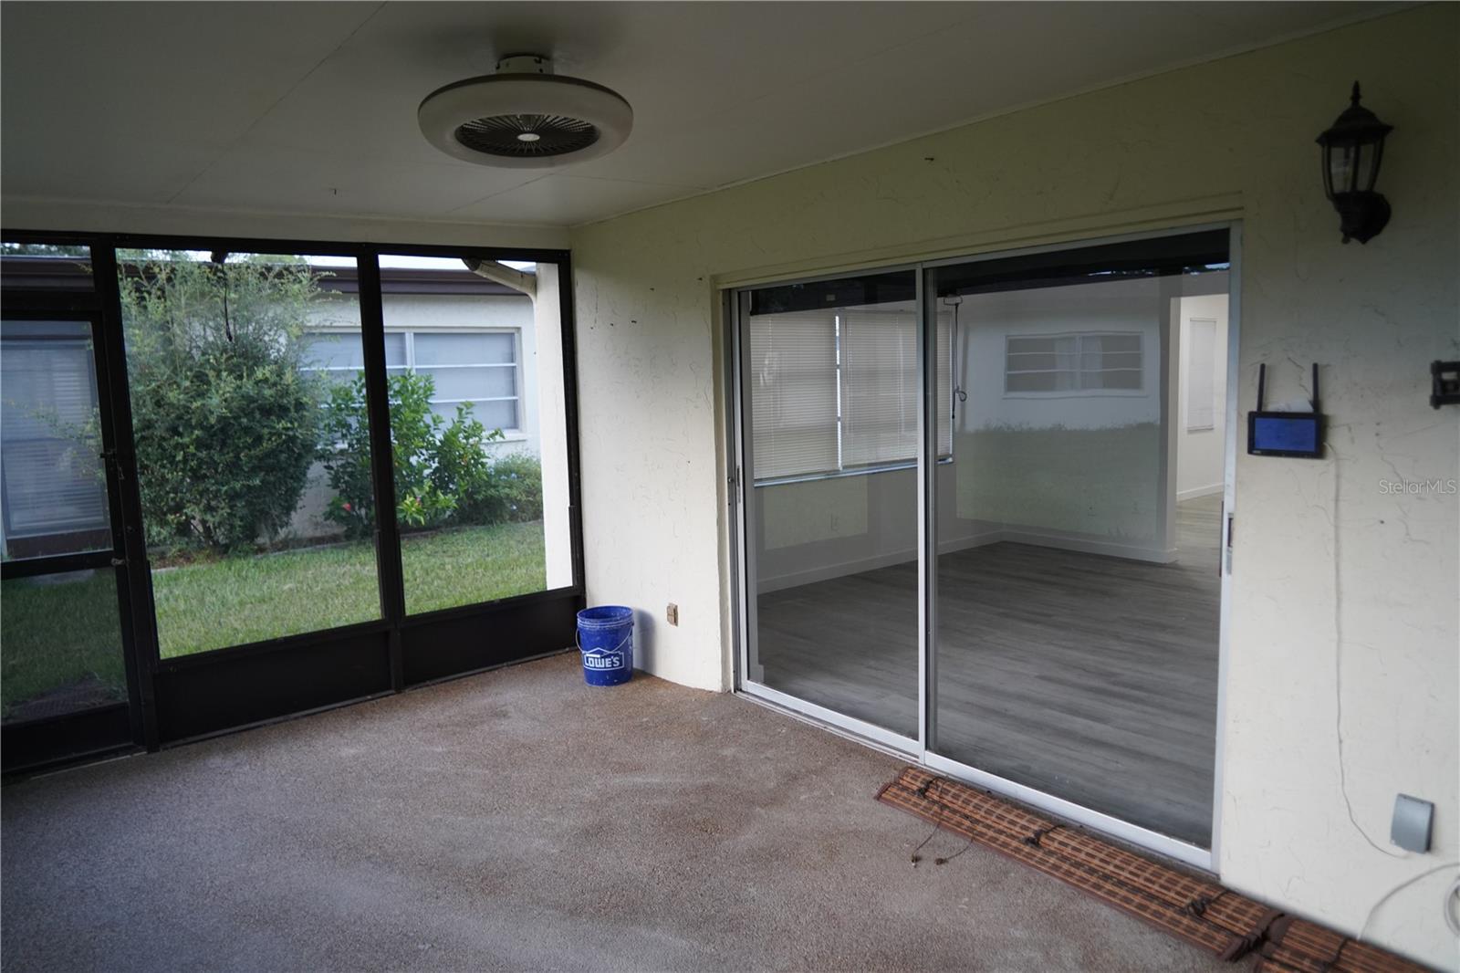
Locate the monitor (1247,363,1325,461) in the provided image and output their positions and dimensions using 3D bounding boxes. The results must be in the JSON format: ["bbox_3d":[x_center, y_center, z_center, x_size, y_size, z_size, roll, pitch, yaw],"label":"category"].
[{"bbox_3d":[1.566,-0.213,2.730,0.040,0.260,0.193,-7,9,-38],"label":"monitor"}]

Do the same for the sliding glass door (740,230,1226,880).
[{"bbox_3d":[0.795,0.136,3.928,0.100,2.010,2.410,-7,9,-38],"label":"sliding glass door"}]

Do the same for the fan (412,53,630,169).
[{"bbox_3d":[-0.541,-1.022,2.600,0.565,0.205,0.565,-2,7,0],"label":"fan"}]

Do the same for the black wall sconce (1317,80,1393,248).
[{"bbox_3d":[1.593,-0.825,2.483,0.200,0.400,0.170,-7,9,-38],"label":"black wall sconce"}]

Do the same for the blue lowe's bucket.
[{"bbox_3d":[-0.671,0.868,5.308,0.308,0.370,0.308,-3,7,-8],"label":"blue lowe's bucket"}]

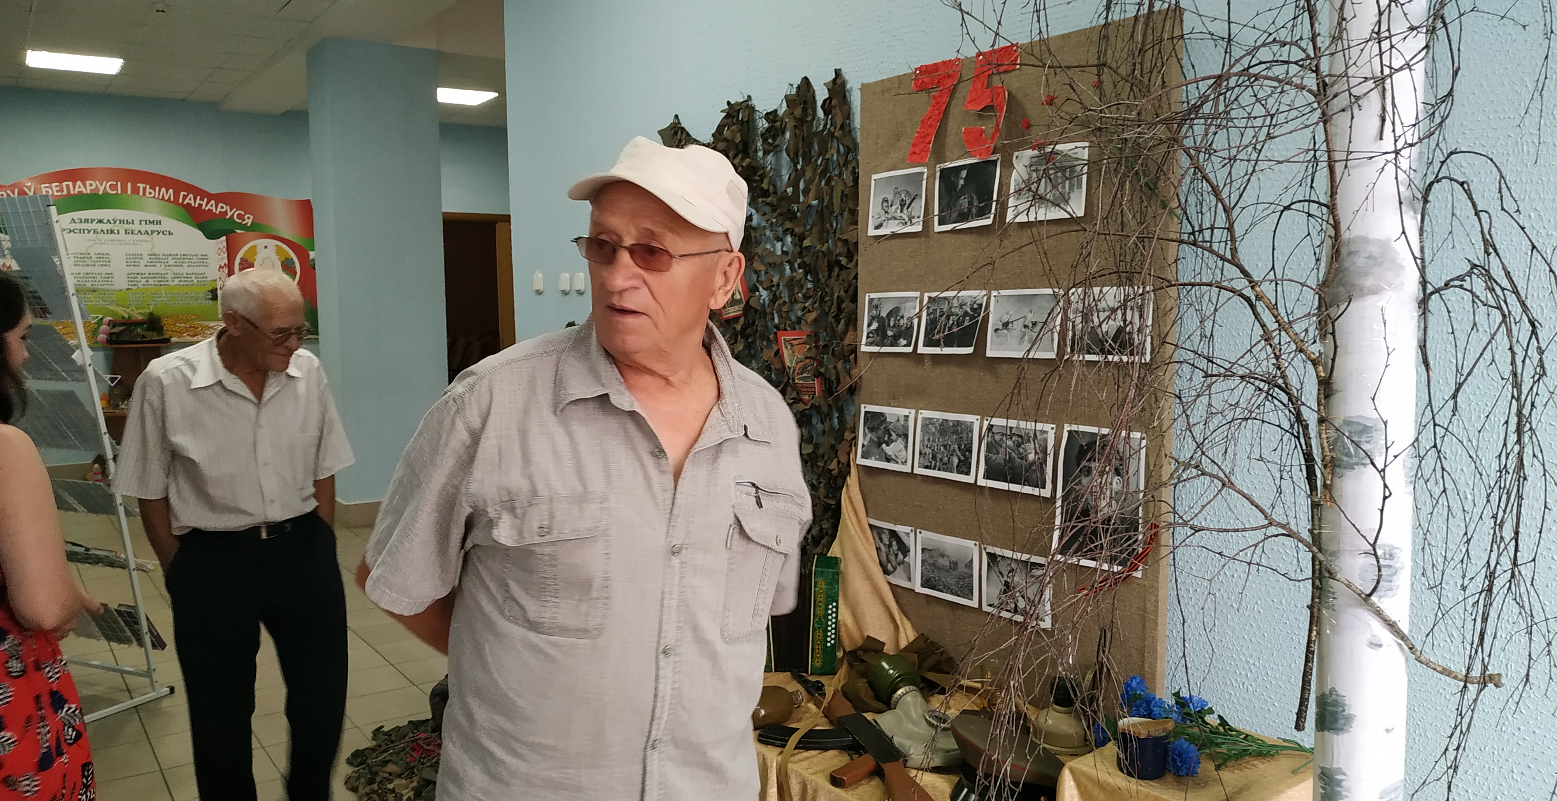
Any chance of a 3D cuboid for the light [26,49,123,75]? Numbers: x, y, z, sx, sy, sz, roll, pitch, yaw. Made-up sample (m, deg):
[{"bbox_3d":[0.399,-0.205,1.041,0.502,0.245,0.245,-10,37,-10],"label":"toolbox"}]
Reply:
[{"bbox_3d":[-5.131,-2.478,7.874,0.590,0.070,0.590,-4,6,-36],"label":"light"}]

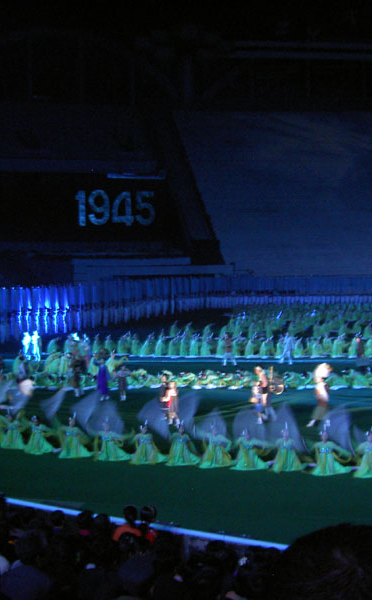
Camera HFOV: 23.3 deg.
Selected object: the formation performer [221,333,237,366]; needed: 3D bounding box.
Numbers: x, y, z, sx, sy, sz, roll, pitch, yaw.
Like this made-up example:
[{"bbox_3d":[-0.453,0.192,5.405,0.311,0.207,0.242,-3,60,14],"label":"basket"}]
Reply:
[{"bbox_3d":[2.075,2.417,44.000,0.750,1.660,0.500,0,2,-10],"label":"formation performer"}]

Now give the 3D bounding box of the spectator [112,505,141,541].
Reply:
[{"bbox_3d":[-0.654,3.343,12.172,0.500,1.250,0.750,1,3,30],"label":"spectator"}]

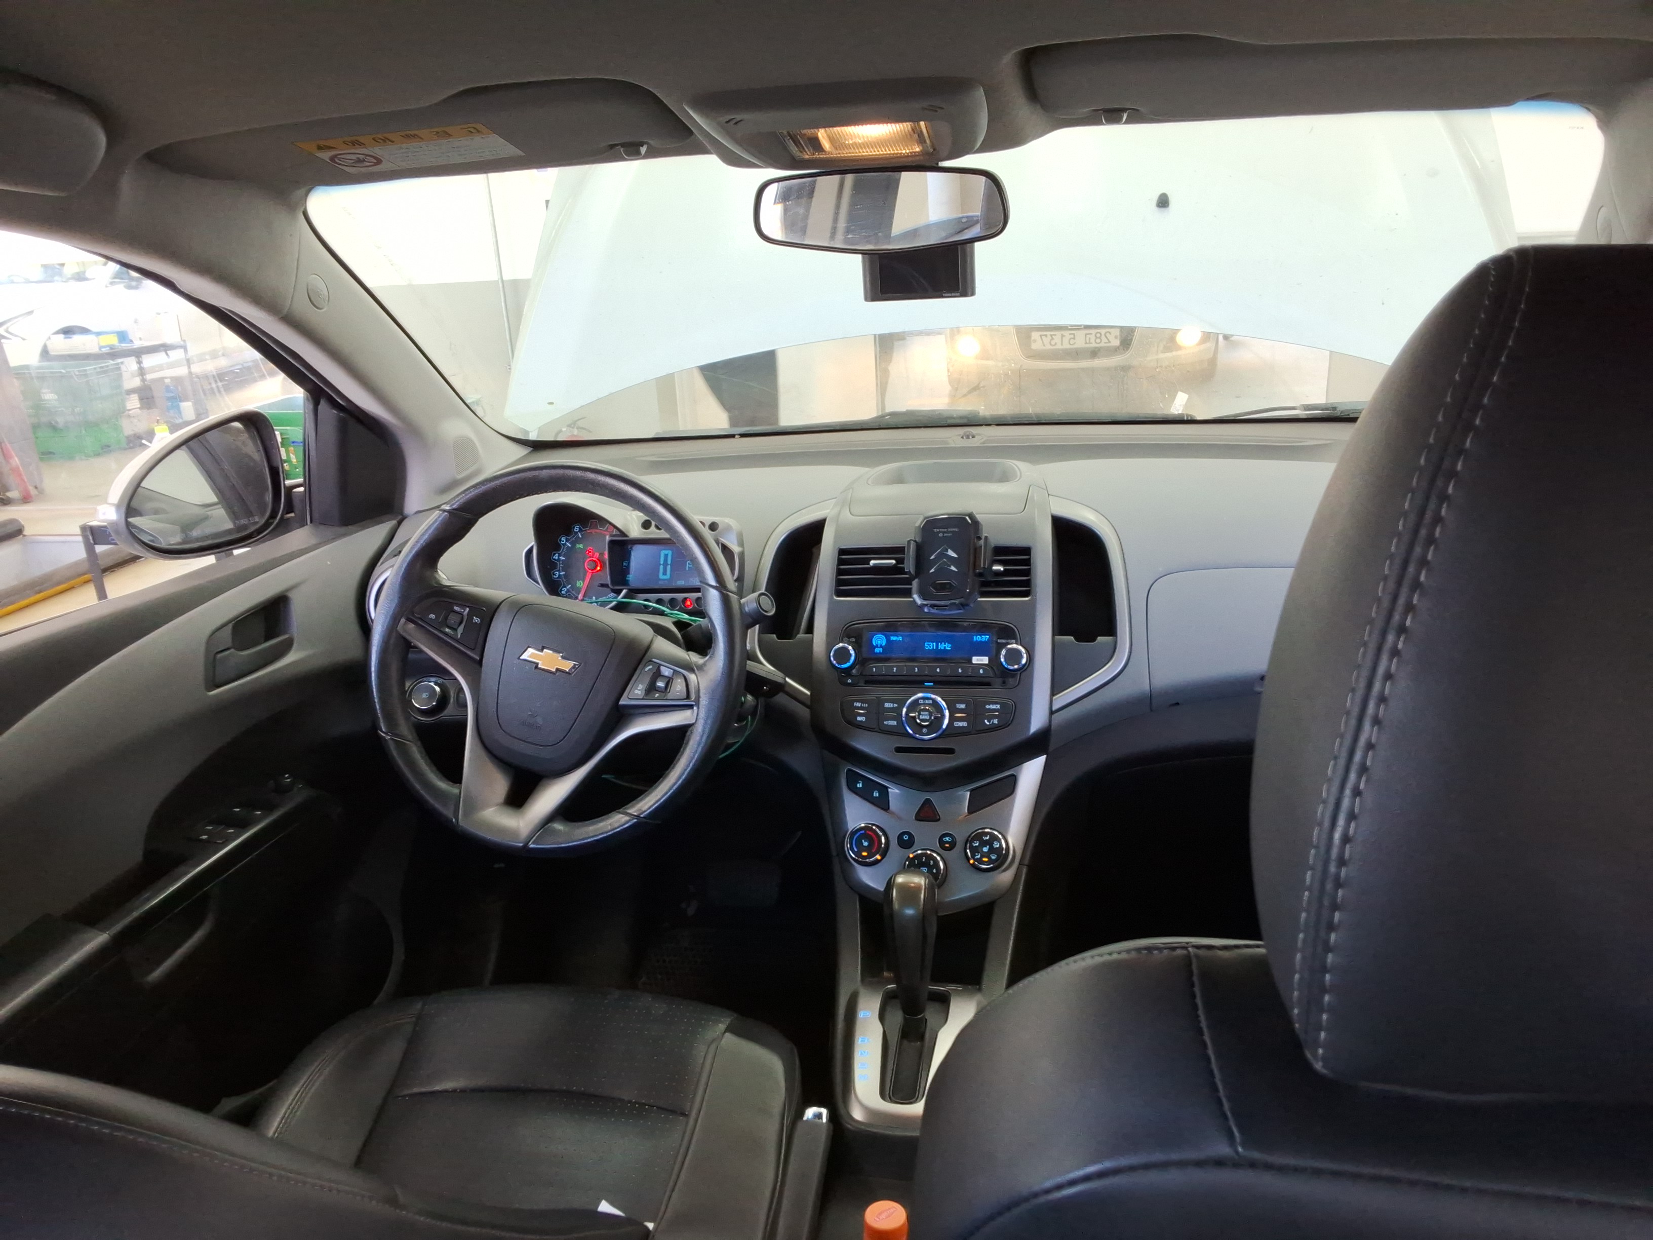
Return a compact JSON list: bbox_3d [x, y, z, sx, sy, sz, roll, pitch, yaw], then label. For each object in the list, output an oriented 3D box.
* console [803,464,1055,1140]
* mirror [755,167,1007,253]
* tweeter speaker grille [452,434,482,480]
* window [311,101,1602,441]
[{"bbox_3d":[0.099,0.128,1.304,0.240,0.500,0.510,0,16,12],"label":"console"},{"bbox_3d":[0.048,-0.332,1.088,0.224,0.066,0.042,9,22,26],"label":"mirror"},{"bbox_3d":[-0.468,-0.212,1.739,0.045,0.062,0.012,-12,4,-29],"label":"tweeter speaker grille"},{"bbox_3d":[0.117,-0.325,1.390,1.220,0.110,0.660,0,-12,12],"label":"window"}]

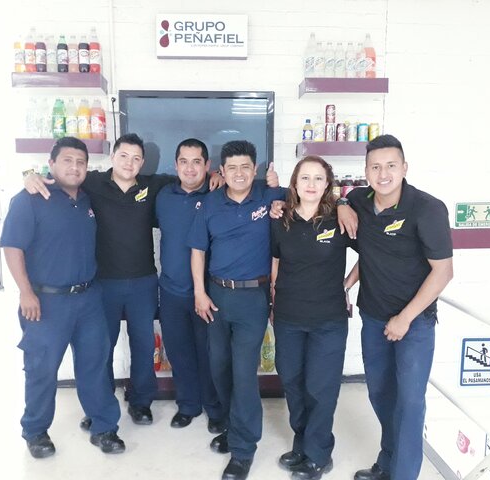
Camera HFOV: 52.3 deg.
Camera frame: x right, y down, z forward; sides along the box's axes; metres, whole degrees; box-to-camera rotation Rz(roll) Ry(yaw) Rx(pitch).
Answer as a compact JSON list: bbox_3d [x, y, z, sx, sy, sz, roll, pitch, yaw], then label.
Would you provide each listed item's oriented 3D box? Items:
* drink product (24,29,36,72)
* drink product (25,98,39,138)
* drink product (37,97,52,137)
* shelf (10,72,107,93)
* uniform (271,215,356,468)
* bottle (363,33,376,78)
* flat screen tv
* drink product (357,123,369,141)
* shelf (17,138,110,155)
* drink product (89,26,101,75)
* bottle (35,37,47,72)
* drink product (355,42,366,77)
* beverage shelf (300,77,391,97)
[{"bbox_3d":[-1.360,-1.186,3.172,0.075,0.270,0.075,0,6,-4],"label":"drink product"},{"bbox_3d":[-1.365,-0.779,3.207,0.085,0.265,0.085,0,6,-4],"label":"drink product"},{"bbox_3d":[-1.315,-0.798,3.275,0.086,0.268,0.086,0,6,-3],"label":"drink product"},{"bbox_3d":[-1.200,-1.027,3.287,0.552,0.090,0.233,0,7,-3],"label":"shelf"},{"bbox_3d":[0.351,0.507,2.562,0.420,1.290,0.320,1,6,7],"label":"uniform"},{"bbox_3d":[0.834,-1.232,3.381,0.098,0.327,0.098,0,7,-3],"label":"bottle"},{"bbox_3d":[-0.330,-0.681,3.434,1.049,0.665,0.080,0,6,-3],"label":"flat screen tv"},{"bbox_3d":[0.813,-0.729,3.417,0.067,0.122,0.067,0,7,-3],"label":"drink product"},{"bbox_3d":[-1.211,-0.623,3.370,0.568,0.092,0.235,0,7,-3],"label":"shelf"},{"bbox_3d":[-0.974,-1.231,3.252,0.075,0.294,0.075,0,6,-3],"label":"drink product"},{"bbox_3d":[-1.317,-1.196,3.230,0.071,0.238,0.071,0,6,-3],"label":"bottle"},{"bbox_3d":[0.765,-1.181,3.302,0.072,0.245,0.072,0,7,-3],"label":"drink product"},{"bbox_3d":[0.663,-1.018,3.387,0.556,0.092,0.235,0,6,-4],"label":"beverage shelf"}]

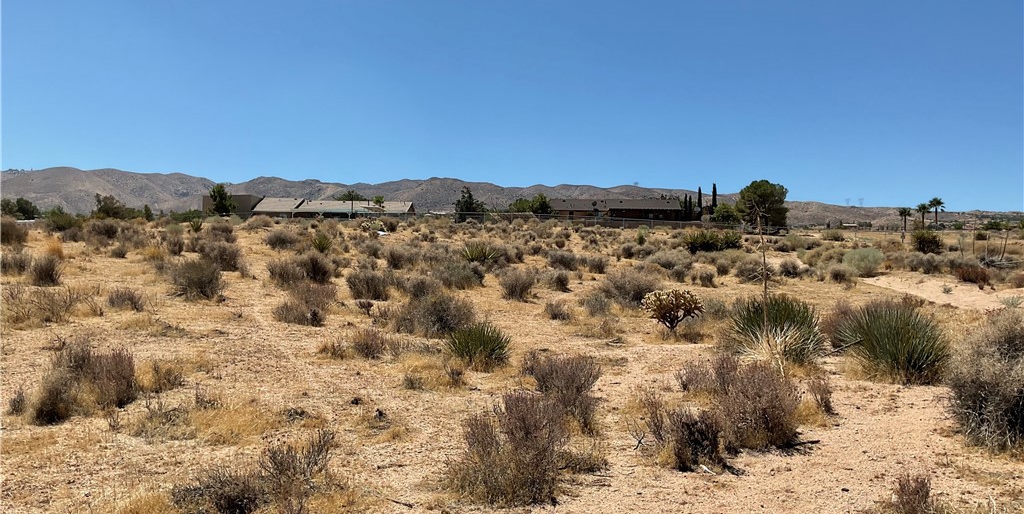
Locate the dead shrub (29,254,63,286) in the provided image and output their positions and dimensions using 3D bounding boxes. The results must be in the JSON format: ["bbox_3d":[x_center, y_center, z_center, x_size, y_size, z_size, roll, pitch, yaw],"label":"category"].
[{"bbox_3d":[-10.631,0.276,19.568,0.774,0.712,0.697,-2,3,-29],"label":"dead shrub"}]

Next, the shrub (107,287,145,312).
[{"bbox_3d":[-6.459,0.700,14.346,0.633,0.382,0.570,-1,3,-24],"label":"shrub"}]

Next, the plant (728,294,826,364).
[{"bbox_3d":[2.856,0.754,9.243,1.042,0.723,1.020,1,3,17],"label":"plant"}]

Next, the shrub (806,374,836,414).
[{"bbox_3d":[2.485,1.108,6.918,0.217,0.314,0.185,1,3,20],"label":"shrub"}]

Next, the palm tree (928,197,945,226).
[{"bbox_3d":[84.118,-9.039,170.328,3.171,5.551,3.171,1,3,26],"label":"palm tree"}]

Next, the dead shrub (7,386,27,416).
[{"bbox_3d":[-3.866,1.126,6.712,0.133,0.221,0.119,-2,4,-30],"label":"dead shrub"}]

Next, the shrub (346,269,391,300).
[{"bbox_3d":[-2.741,0.514,16.402,0.839,0.551,0.755,0,3,-10],"label":"shrub"}]

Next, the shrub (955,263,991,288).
[{"bbox_3d":[10.934,0.429,20.383,0.853,0.550,0.768,2,3,28],"label":"shrub"}]

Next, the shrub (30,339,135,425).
[{"bbox_3d":[-3.302,0.936,6.593,0.817,0.608,0.800,-1,3,-27],"label":"shrub"}]

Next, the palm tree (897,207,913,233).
[{"bbox_3d":[87.038,-8.139,190.000,3.100,5.647,3.100,0,3,0],"label":"palm tree"}]

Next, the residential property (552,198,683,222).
[{"bbox_3d":[19.554,-8.518,162.000,24.800,4.144,12.000,0,3,7],"label":"residential property"}]

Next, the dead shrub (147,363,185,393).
[{"bbox_3d":[-3.012,1.058,7.533,0.332,0.250,0.266,-1,3,-22],"label":"dead shrub"}]

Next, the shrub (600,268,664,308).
[{"bbox_3d":[2.115,0.537,15.070,1.051,0.636,0.946,0,3,8],"label":"shrub"}]

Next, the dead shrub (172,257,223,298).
[{"bbox_3d":[-5.829,0.383,15.831,0.930,0.748,0.863,-1,3,-20],"label":"dead shrub"}]

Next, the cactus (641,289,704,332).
[{"bbox_3d":[2.200,0.732,11.776,0.875,0.573,0.787,1,3,11],"label":"cactus"}]

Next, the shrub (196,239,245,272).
[{"bbox_3d":[-8.163,-0.082,24.003,1.303,0.815,1.209,-1,3,-19],"label":"shrub"}]

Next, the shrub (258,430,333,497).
[{"bbox_3d":[-1.243,1.191,4.991,0.438,0.352,0.351,-1,3,-14],"label":"shrub"}]

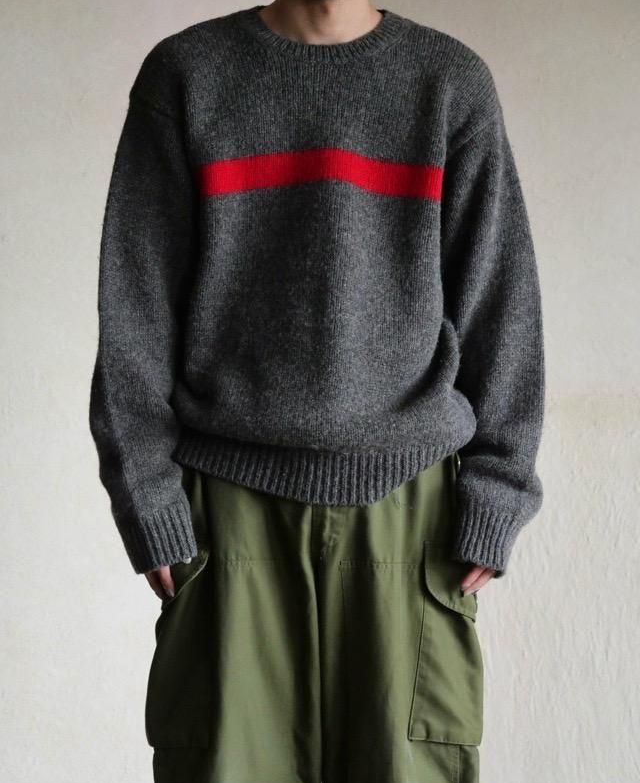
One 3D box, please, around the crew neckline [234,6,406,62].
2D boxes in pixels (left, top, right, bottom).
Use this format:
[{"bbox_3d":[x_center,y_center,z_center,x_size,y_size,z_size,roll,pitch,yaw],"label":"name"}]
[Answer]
[{"bbox_3d":[0.003,-0.478,3.280,0.225,0.085,0.180,0,2,-2],"label":"crew neckline"}]

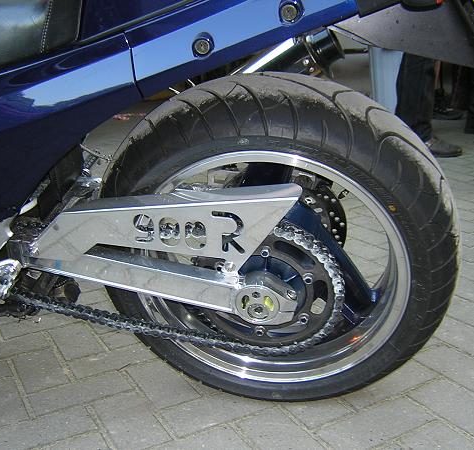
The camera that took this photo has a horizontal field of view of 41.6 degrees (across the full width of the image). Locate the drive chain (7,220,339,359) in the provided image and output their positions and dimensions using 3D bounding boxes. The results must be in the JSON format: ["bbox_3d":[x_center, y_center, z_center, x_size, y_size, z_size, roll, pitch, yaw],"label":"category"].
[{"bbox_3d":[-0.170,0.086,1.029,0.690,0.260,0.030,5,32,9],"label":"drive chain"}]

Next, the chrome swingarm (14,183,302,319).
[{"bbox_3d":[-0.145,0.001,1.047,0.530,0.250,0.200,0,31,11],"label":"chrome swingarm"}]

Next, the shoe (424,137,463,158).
[{"bbox_3d":[1.039,-0.420,3.310,0.295,0.110,0.105,-2,16,3],"label":"shoe"}]

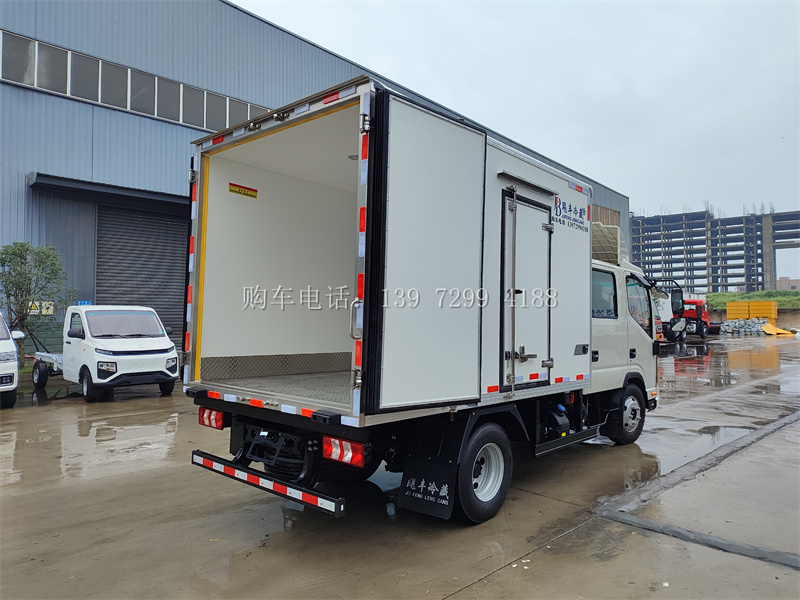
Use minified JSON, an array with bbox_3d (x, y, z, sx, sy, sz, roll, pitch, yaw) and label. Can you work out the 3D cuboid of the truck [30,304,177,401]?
[{"bbox_3d":[-6.739,1.062,12.431,4.880,1.900,1.700,-2,-3,43],"label":"truck"}]

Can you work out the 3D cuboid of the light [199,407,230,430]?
[{"bbox_3d":[-1.493,0.953,4.470,0.360,0.135,0.070,0,-2,41],"label":"light"}]

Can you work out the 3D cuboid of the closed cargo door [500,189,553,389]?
[{"bbox_3d":[1.060,-0.060,4.675,0.080,1.600,0.830,-1,-3,42],"label":"closed cargo door"}]

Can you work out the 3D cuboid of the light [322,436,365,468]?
[{"bbox_3d":[-0.330,0.944,3.474,0.360,0.137,0.070,0,-2,41],"label":"light"}]

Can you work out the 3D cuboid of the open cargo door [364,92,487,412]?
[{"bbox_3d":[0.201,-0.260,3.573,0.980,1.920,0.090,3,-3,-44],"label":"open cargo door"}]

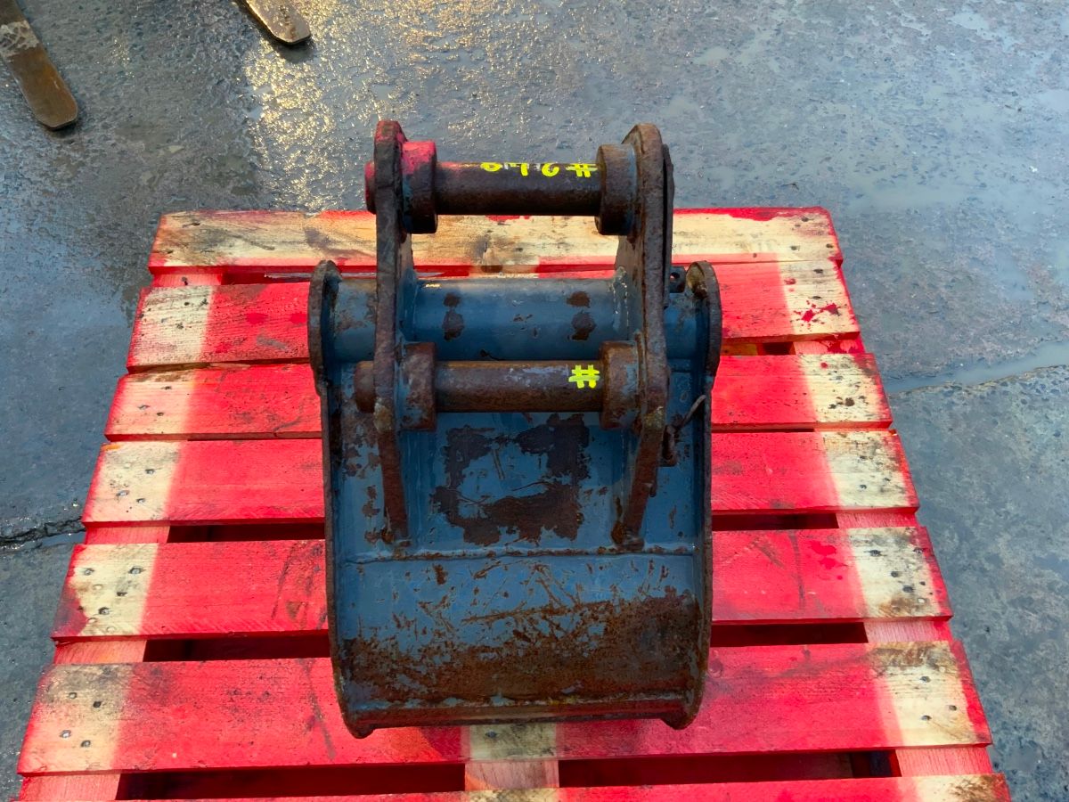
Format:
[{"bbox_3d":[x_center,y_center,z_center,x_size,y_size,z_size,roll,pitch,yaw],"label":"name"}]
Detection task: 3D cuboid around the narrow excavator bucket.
[{"bbox_3d":[-0.018,-0.029,0.892,0.372,0.480,0.590,-1,57,-2],"label":"narrow excavator bucket"}]

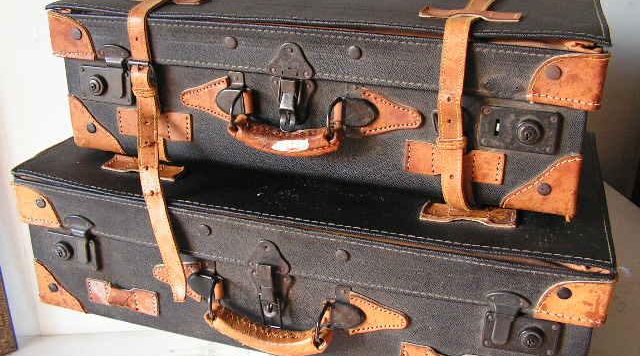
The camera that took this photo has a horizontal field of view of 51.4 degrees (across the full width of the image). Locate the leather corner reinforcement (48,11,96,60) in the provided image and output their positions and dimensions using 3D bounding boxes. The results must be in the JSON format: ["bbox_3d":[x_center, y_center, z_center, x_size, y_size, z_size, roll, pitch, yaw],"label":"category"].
[{"bbox_3d":[-0.283,-0.167,0.778,0.058,0.056,0.032,8,27,18],"label":"leather corner reinforcement"}]

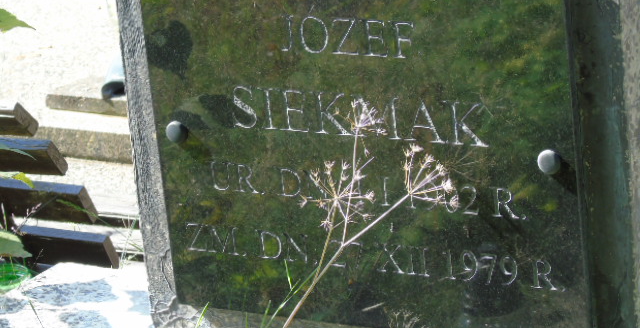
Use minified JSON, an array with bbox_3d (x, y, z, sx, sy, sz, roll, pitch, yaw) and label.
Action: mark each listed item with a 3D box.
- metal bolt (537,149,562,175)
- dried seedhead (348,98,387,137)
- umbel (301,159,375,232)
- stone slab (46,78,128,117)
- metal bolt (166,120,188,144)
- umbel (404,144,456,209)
[{"bbox_3d":[0.227,-0.002,2.599,0.025,0.025,0.016,5,20,31],"label":"metal bolt"},{"bbox_3d":[0.046,-0.045,2.567,0.038,0.036,0.036,-5,17,0],"label":"dried seedhead"},{"bbox_3d":[0.017,0.031,2.547,0.070,0.068,0.055,-5,17,0],"label":"umbel"},{"bbox_3d":[-0.284,-0.102,4.074,0.260,0.026,0.120,6,20,34],"label":"stone slab"},{"bbox_3d":[-0.153,-0.034,2.825,0.025,0.025,0.016,5,20,31],"label":"metal bolt"},{"bbox_3d":[0.112,0.013,2.628,0.053,0.062,0.056,-5,17,0],"label":"umbel"}]

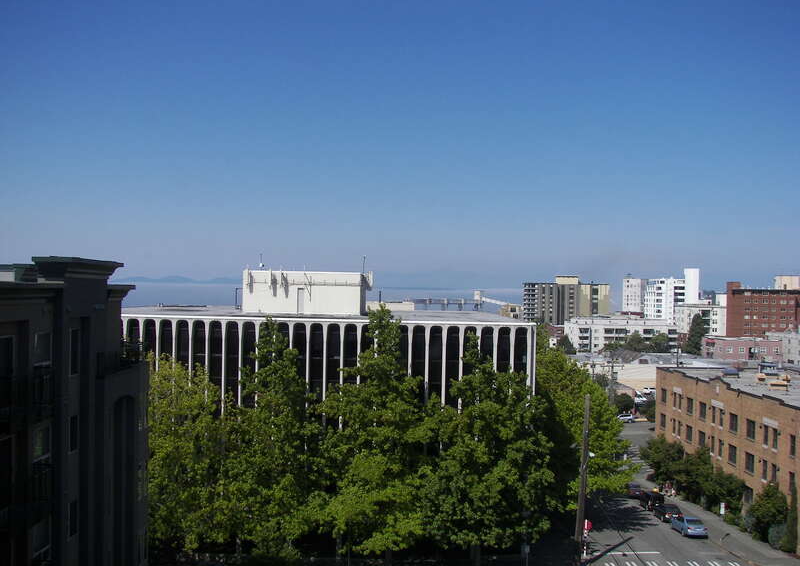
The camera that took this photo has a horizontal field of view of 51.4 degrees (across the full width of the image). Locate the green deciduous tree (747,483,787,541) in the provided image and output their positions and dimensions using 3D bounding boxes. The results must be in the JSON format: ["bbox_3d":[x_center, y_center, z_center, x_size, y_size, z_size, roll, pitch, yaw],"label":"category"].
[{"bbox_3d":[27.900,17.420,63.000,3.000,4.400,3.000,1,0,1],"label":"green deciduous tree"}]

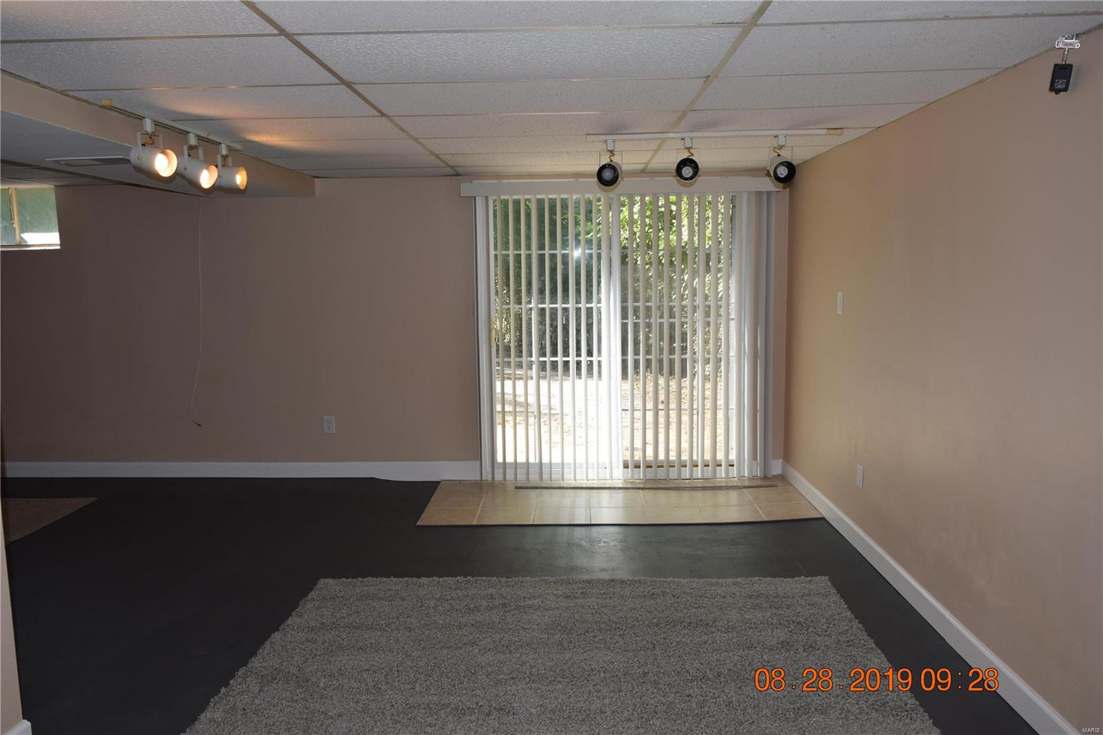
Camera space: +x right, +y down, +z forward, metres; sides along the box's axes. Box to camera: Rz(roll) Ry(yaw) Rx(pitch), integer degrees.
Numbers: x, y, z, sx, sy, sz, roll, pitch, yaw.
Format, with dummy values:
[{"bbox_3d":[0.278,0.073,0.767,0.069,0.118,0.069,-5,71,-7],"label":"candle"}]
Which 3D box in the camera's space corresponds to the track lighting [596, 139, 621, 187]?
[{"bbox_3d":[0.274,-0.978,3.953,0.112,0.220,0.155,1,7,13],"label":"track lighting"}]

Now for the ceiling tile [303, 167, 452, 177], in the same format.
[{"bbox_3d":[-1.131,-1.291,5.425,0.988,0.022,0.432,-1,7,1],"label":"ceiling tile"}]

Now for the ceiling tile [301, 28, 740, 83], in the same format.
[{"bbox_3d":[-0.085,-0.930,2.462,1.195,0.022,0.586,-1,7,1],"label":"ceiling tile"}]

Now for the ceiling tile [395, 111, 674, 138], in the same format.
[{"bbox_3d":[-0.056,-1.083,3.669,1.207,0.020,0.598,-1,7,2],"label":"ceiling tile"}]

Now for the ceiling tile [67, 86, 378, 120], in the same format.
[{"bbox_3d":[-1.181,-0.995,3.094,0.978,0.022,0.586,-1,7,1],"label":"ceiling tile"}]

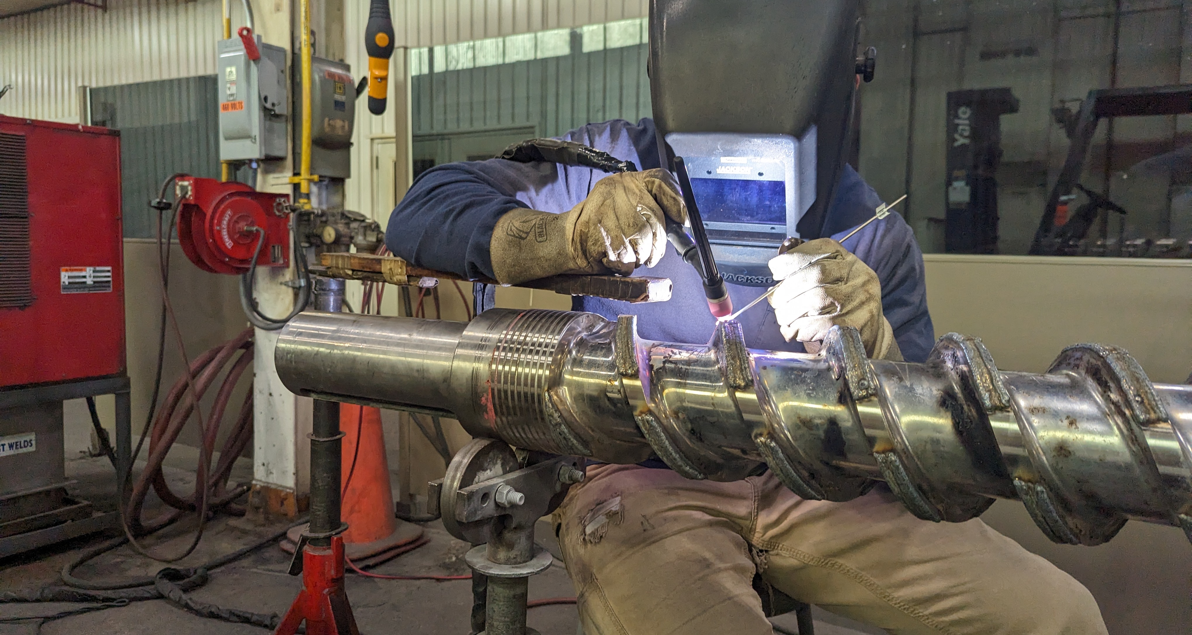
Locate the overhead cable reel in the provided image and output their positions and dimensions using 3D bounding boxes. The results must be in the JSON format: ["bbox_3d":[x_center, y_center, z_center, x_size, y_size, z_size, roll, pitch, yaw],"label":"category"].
[{"bbox_3d":[-1.214,-0.302,2.795,0.139,0.317,0.368,3,5,29],"label":"overhead cable reel"}]

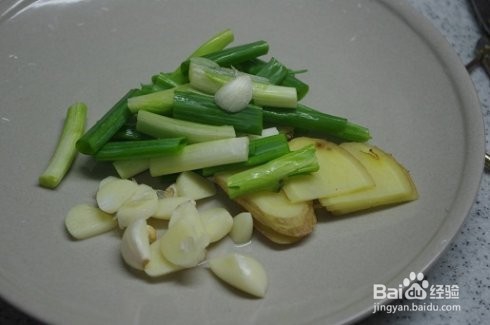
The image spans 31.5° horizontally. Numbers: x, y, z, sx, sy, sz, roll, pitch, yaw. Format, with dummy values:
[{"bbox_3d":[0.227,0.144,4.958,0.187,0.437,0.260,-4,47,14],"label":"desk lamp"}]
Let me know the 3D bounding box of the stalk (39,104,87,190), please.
[{"bbox_3d":[-0.082,-0.009,0.401,0.011,0.009,0.048,6,49,6],"label":"stalk"}]

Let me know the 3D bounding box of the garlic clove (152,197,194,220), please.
[{"bbox_3d":[-0.033,0.021,0.410,0.021,0.009,0.012,-14,50,-7],"label":"garlic clove"}]

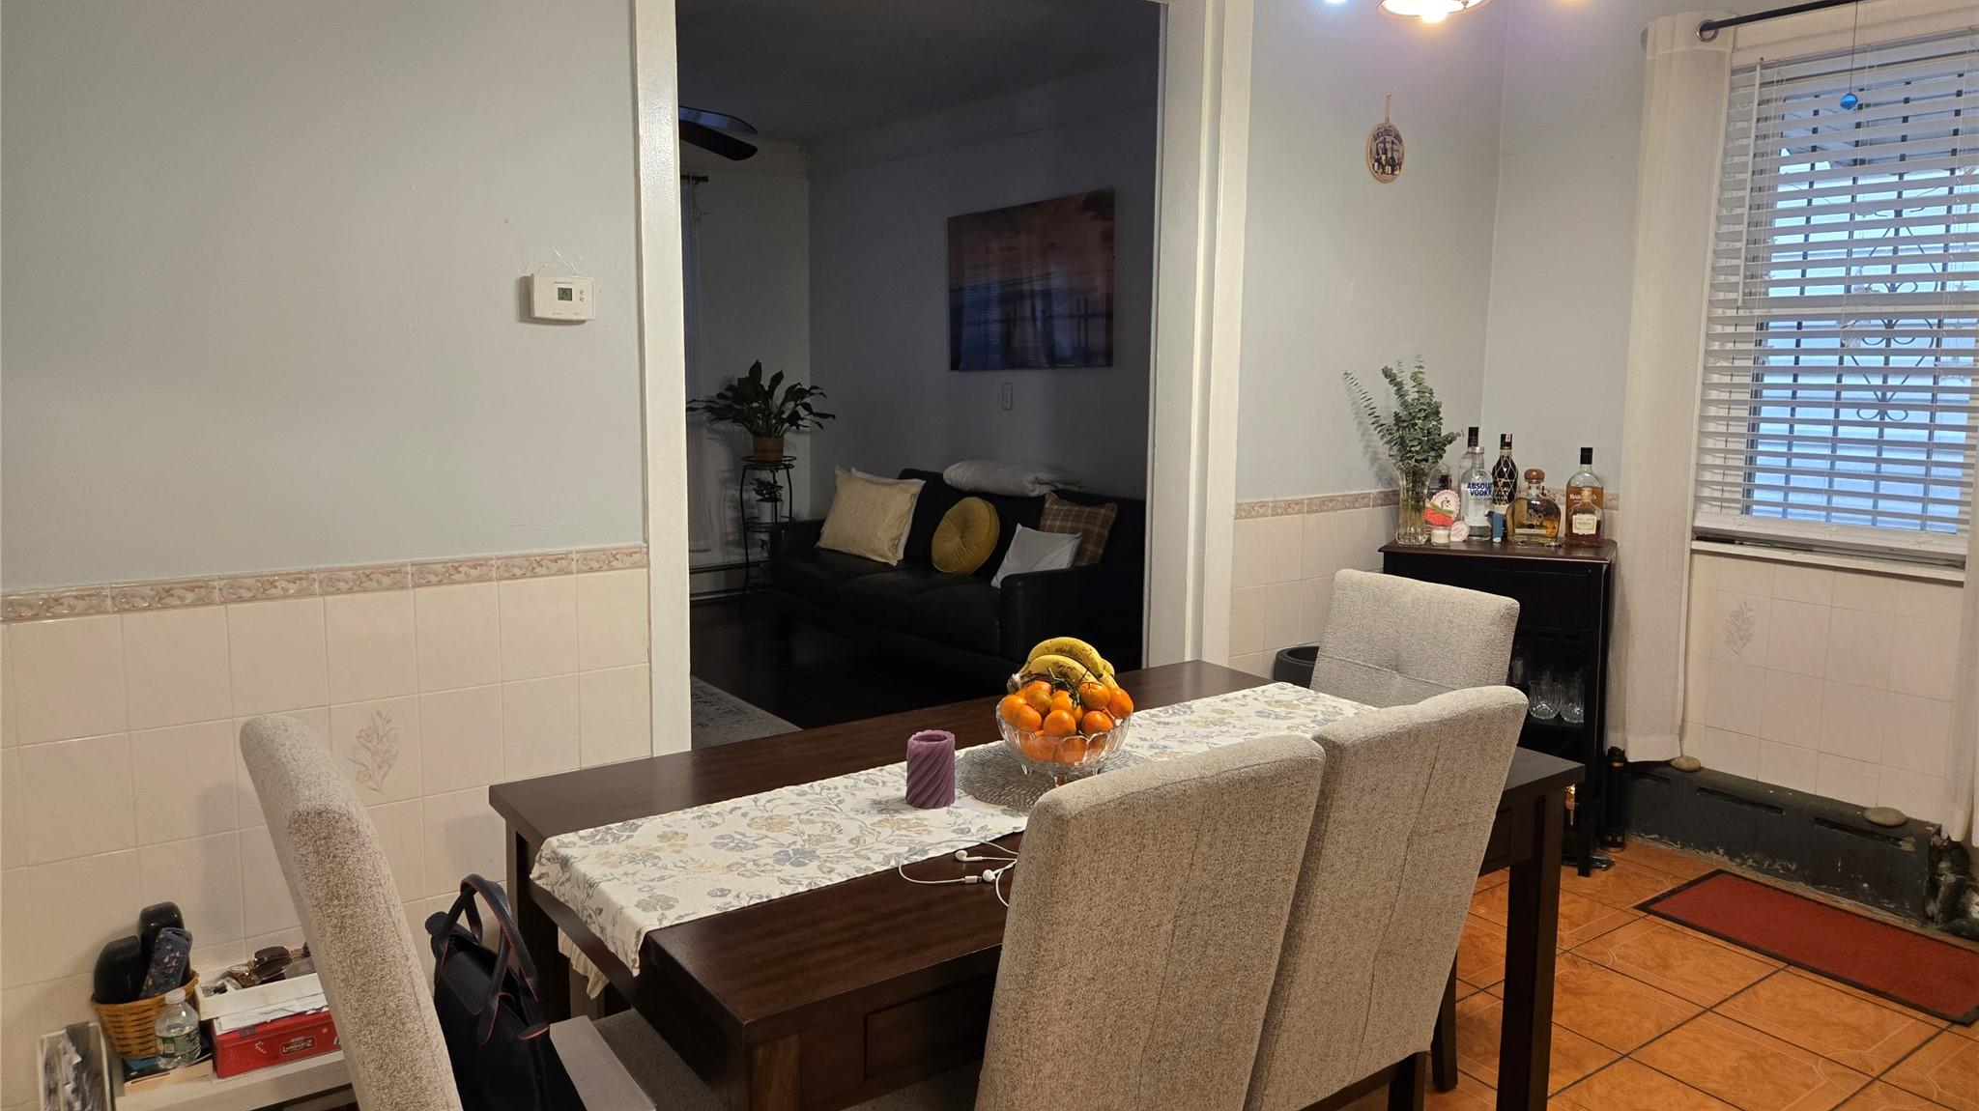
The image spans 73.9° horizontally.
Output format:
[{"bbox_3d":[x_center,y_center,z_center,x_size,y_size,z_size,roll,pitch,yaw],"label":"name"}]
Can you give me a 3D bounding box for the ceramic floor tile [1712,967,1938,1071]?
[{"bbox_3d":[1.835,1.023,2.880,0.335,0.010,0.335,-5,10,-34],"label":"ceramic floor tile"}]

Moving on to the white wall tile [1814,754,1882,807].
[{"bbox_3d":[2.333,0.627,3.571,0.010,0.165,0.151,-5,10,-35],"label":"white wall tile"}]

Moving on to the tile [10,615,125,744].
[{"bbox_3d":[-1.489,0.199,2.127,0.150,0.200,0.010,-5,10,-37],"label":"tile"}]

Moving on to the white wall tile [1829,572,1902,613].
[{"bbox_3d":[2.355,0.098,3.529,0.010,0.108,0.150,-5,10,-37],"label":"white wall tile"}]

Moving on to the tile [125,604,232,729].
[{"bbox_3d":[-1.360,0.188,2.205,0.150,0.200,0.010,-6,11,-36],"label":"tile"}]

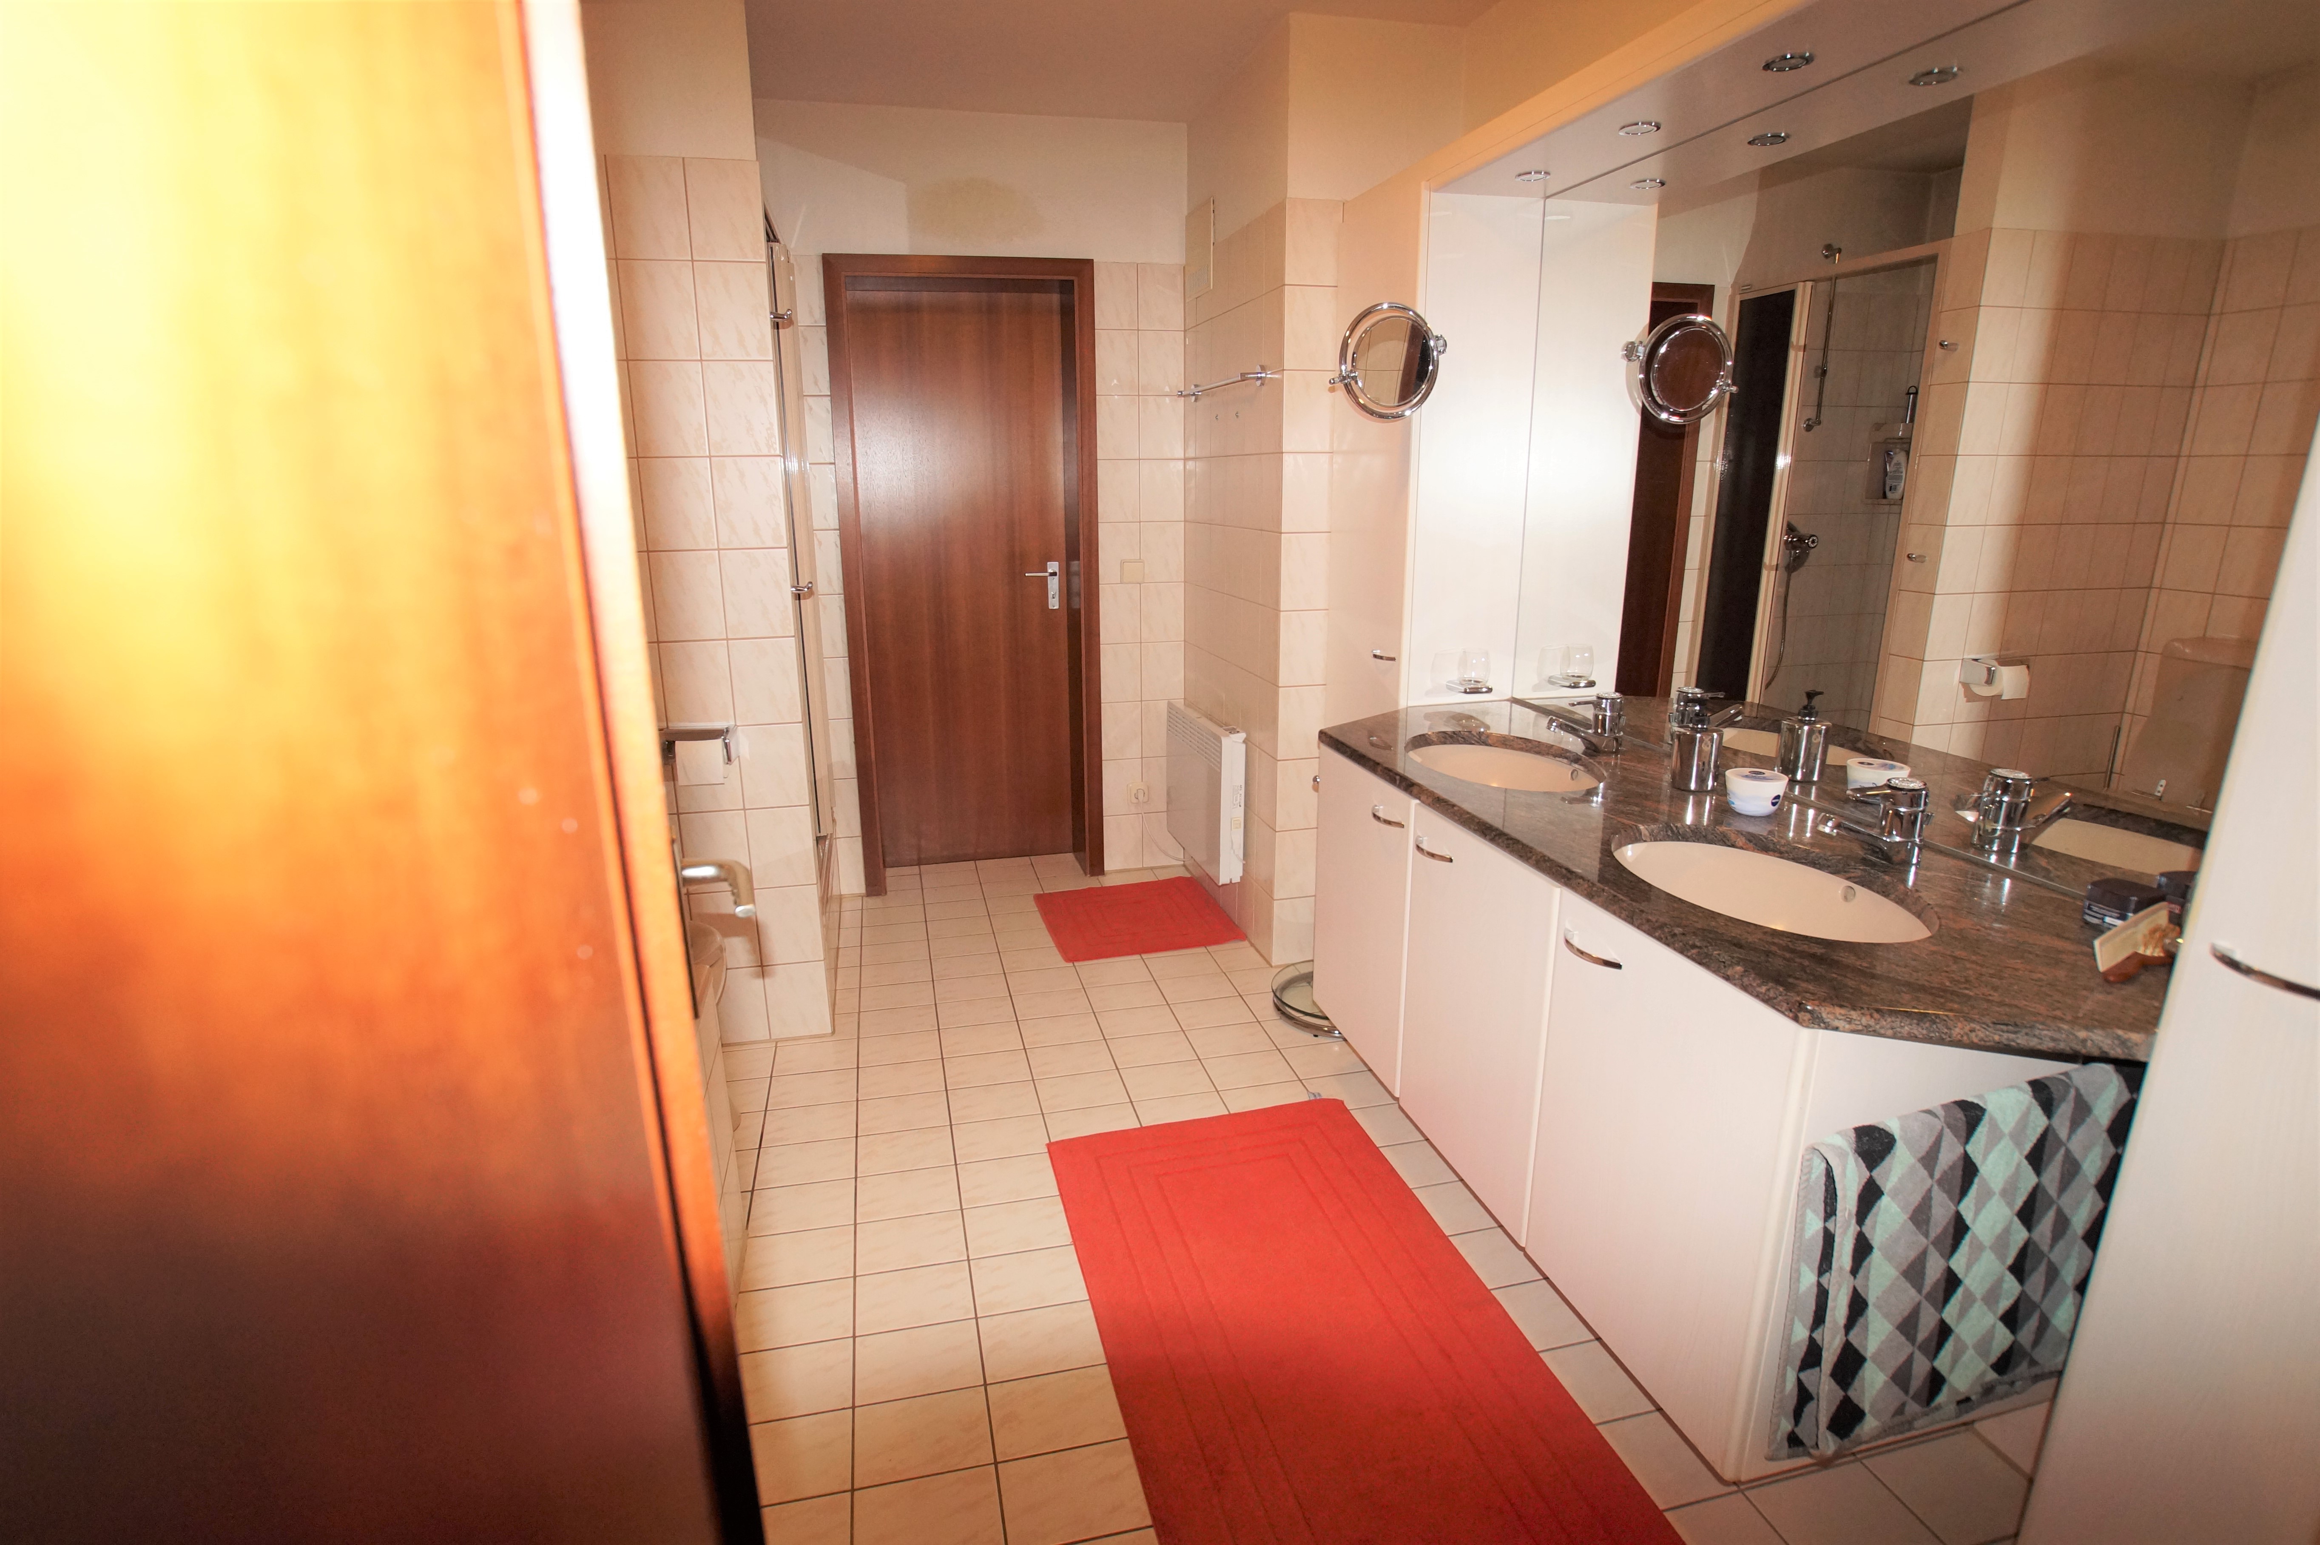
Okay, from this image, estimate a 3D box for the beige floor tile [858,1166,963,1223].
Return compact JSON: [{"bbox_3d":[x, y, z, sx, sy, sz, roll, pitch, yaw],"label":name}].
[{"bbox_3d":[-0.499,0.842,2.050,0.200,0.010,0.148,-3,15,-14],"label":"beige floor tile"}]

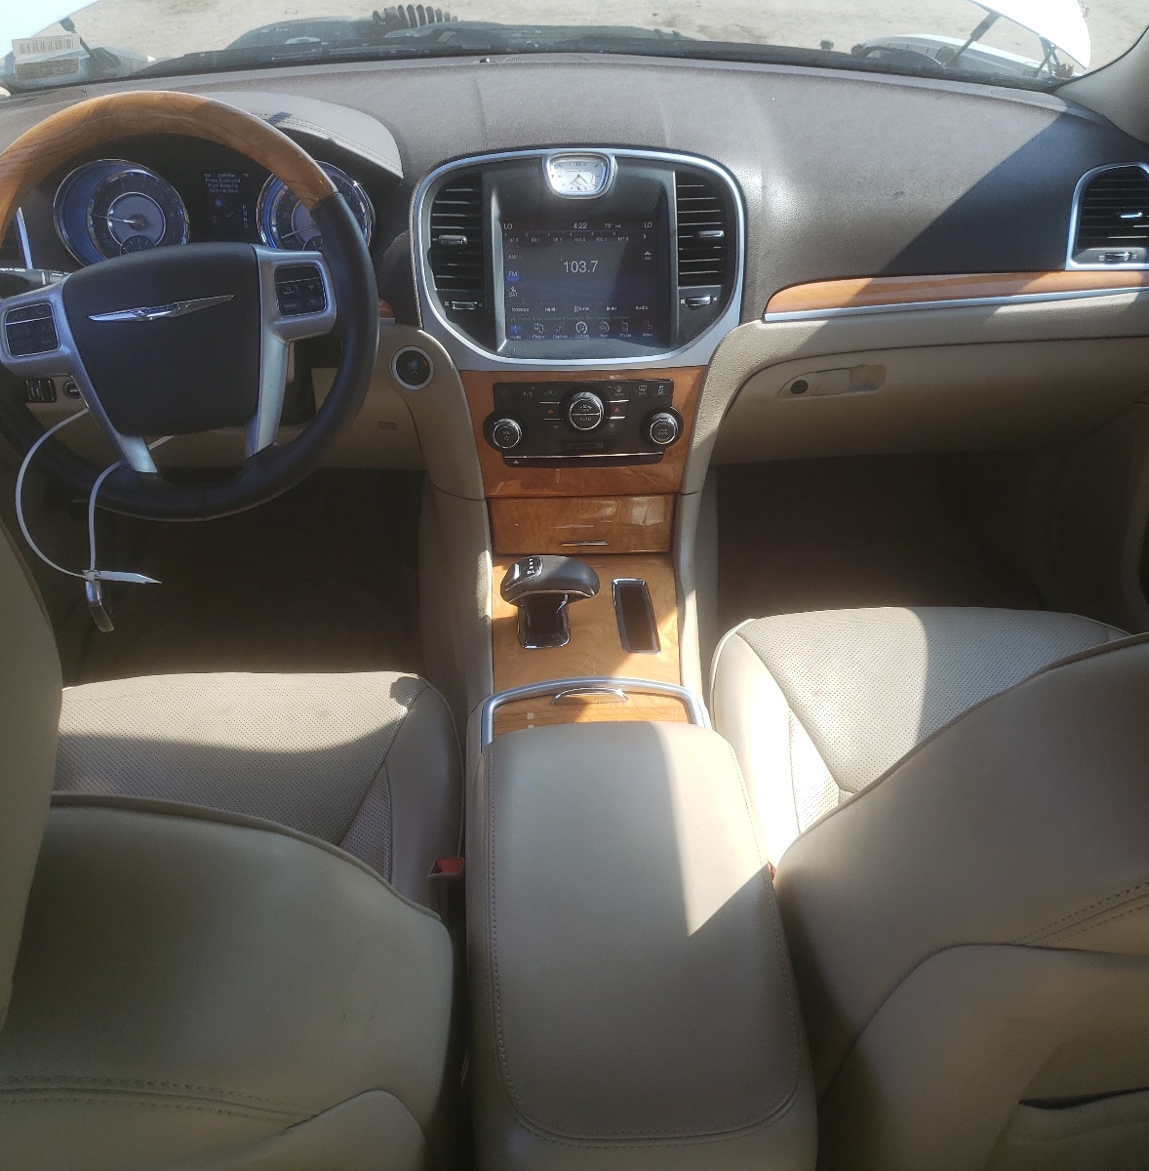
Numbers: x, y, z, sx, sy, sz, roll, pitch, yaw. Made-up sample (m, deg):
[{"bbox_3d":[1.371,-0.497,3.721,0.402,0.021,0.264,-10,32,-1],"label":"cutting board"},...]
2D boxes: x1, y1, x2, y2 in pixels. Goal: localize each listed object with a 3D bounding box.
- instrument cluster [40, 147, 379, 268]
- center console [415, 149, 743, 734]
[{"bbox_3d":[-0.391,-0.404,1.295,0.335,0.146,0.075,-2,16,-5],"label":"instrument cluster"},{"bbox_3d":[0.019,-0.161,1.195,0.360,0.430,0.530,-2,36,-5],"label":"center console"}]

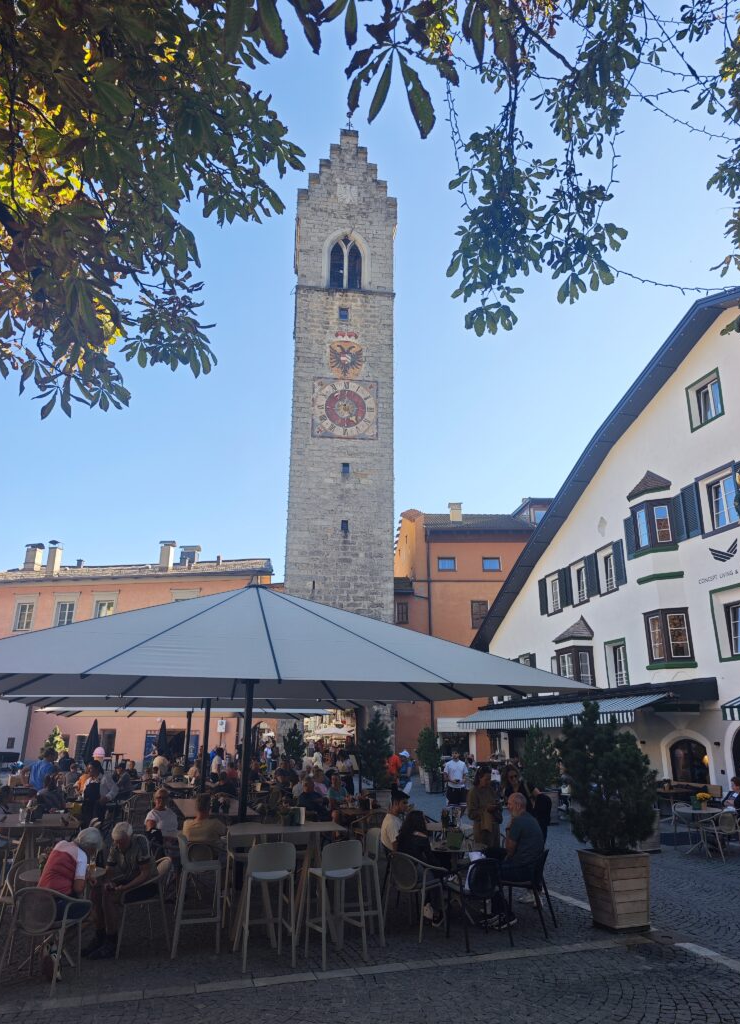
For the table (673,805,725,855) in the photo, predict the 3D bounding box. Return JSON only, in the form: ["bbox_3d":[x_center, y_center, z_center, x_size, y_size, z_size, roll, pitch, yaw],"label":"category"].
[{"bbox_3d":[6.136,5.927,12.652,0.891,0.733,0.891,0,-18,0],"label":"table"}]

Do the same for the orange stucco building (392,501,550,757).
[{"bbox_3d":[6.923,8.820,47.462,11.800,17.200,11.000,0,-18,2],"label":"orange stucco building"}]

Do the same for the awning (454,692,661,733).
[{"bbox_3d":[4.566,5.424,18.133,0.941,0.614,8.811,6,-19,-16],"label":"awning"}]

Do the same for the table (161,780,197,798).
[{"bbox_3d":[-3.600,5.716,12.842,0.800,1.060,1.150,5,-19,-14],"label":"table"}]

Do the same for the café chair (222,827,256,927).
[{"bbox_3d":[-1.328,4.007,7.427,0.470,1.010,0.500,4,-19,-12],"label":"café chair"}]

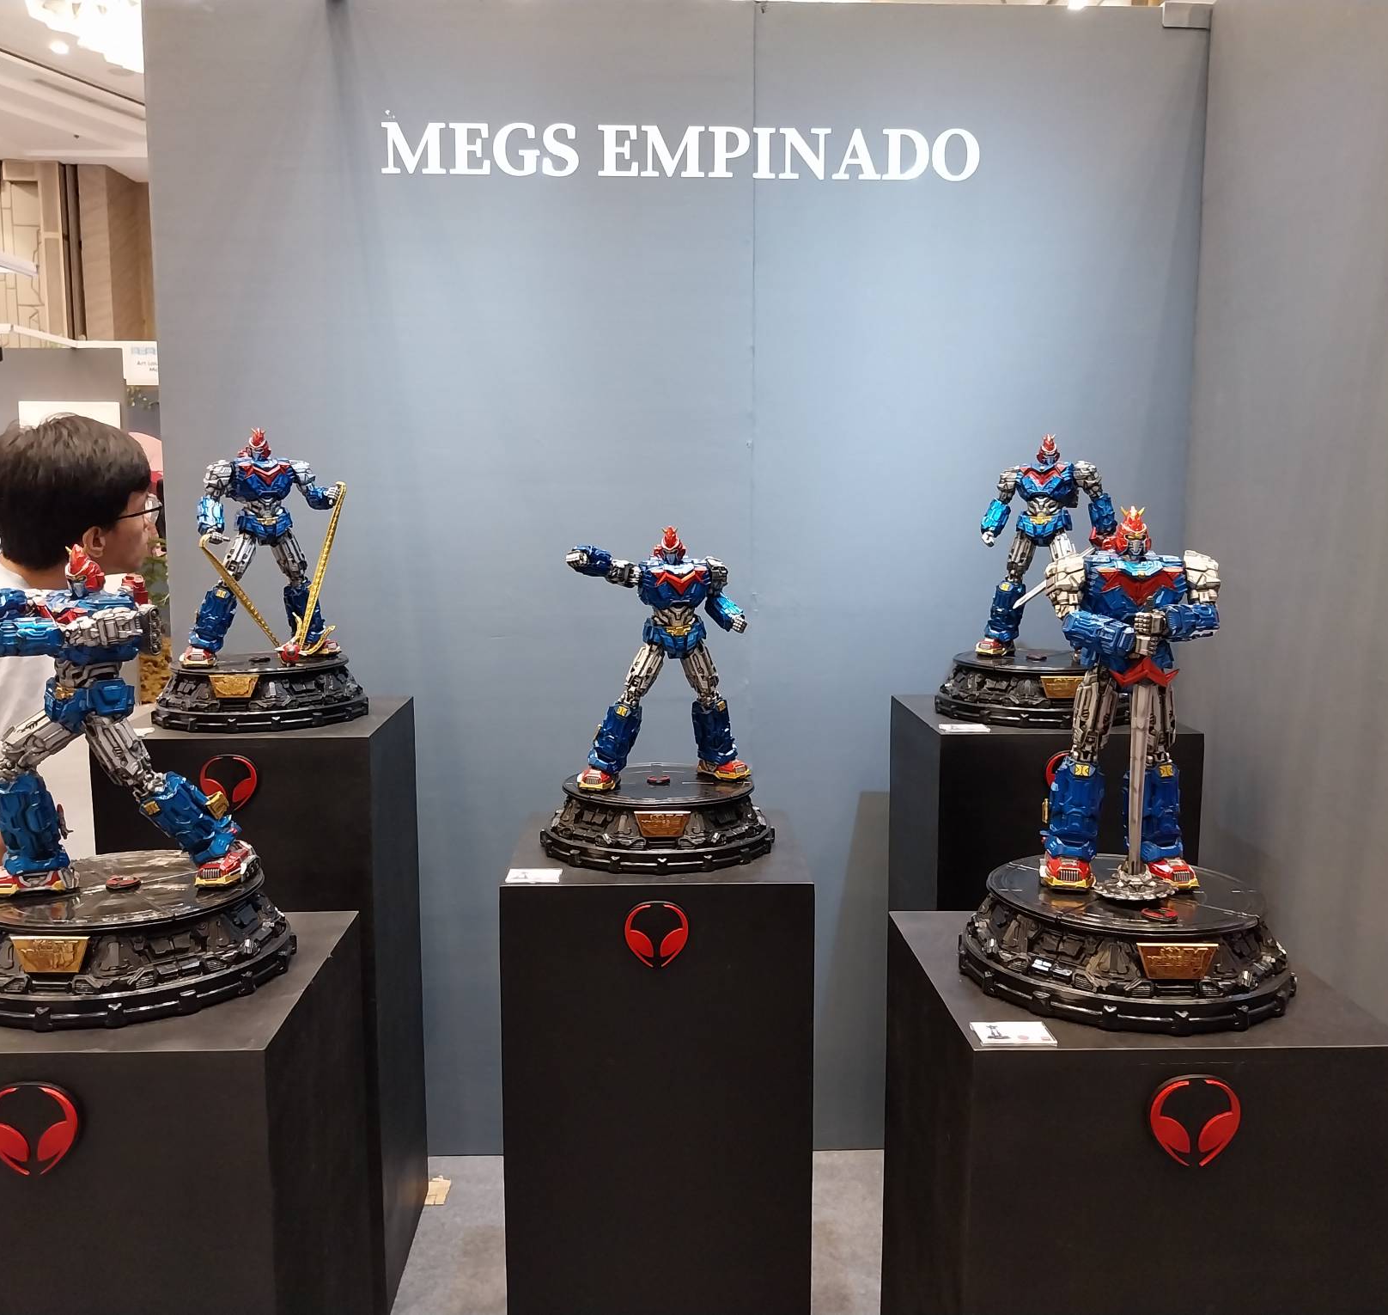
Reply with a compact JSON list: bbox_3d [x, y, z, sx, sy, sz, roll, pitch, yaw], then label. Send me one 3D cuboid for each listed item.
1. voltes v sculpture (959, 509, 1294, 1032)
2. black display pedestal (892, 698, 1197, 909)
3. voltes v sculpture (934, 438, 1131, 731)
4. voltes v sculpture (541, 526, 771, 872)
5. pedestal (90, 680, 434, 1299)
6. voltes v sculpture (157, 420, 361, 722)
[{"bbox_3d":[0.507,0.103,1.527,0.380,0.540,0.380,0,7,0],"label":"voltes v sculpture"},{"bbox_3d":[0.637,0.629,2.525,0.455,1.058,0.450,0,7,-2],"label":"black display pedestal"},{"bbox_3d":[0.648,-0.156,2.447,0.380,0.520,0.375,0,7,0],"label":"voltes v sculpture"},{"bbox_3d":[-0.057,0.046,2.113,0.380,0.510,0.375,0,7,-2],"label":"voltes v sculpture"},{"bbox_3d":[-0.778,0.633,2.470,0.455,1.058,0.450,0,7,-2],"label":"pedestal"},{"bbox_3d":[-0.793,-0.153,2.394,0.380,0.520,0.375,0,7,0],"label":"voltes v sculpture"}]

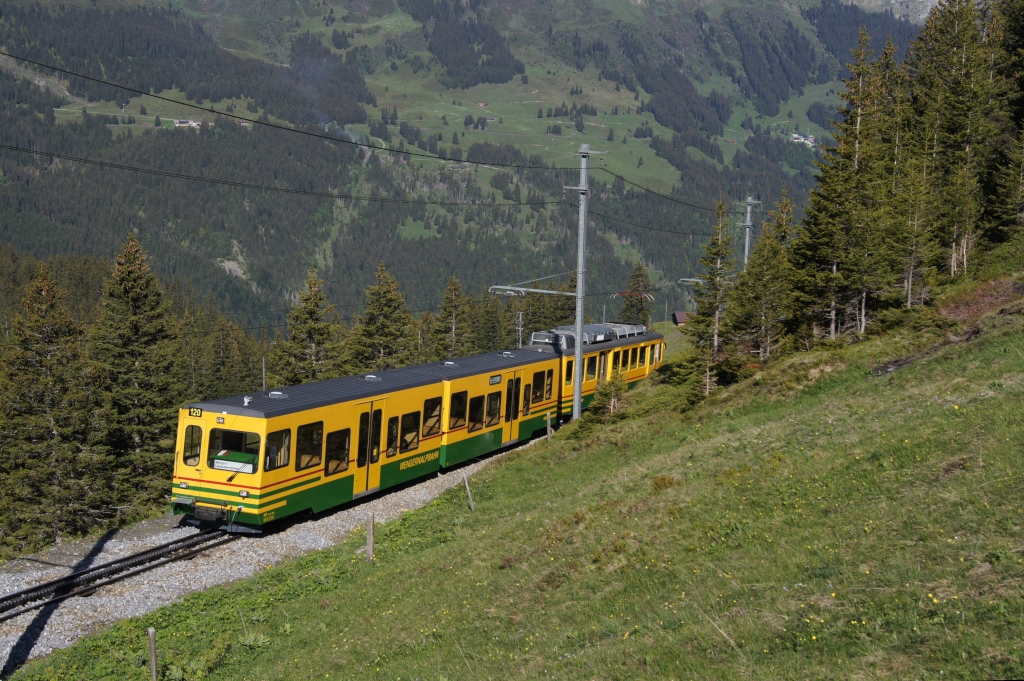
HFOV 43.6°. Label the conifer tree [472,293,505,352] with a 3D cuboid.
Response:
[{"bbox_3d":[-1.239,0.568,64.049,2.400,6.200,2.400,5,11,20],"label":"conifer tree"}]

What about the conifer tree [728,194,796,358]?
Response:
[{"bbox_3d":[11.987,-2.950,59.816,3.300,7.730,3.300,5,11,20],"label":"conifer tree"}]

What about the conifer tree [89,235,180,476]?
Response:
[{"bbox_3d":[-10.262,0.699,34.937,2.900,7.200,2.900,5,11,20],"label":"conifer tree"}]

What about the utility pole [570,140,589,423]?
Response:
[{"bbox_3d":[2.477,-1.968,45.912,0.310,10.030,0.310,5,11,20],"label":"utility pole"}]

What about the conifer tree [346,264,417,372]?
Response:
[{"bbox_3d":[-5.024,0.517,49.429,3.300,7.100,3.300,5,11,20],"label":"conifer tree"}]

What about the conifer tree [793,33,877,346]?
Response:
[{"bbox_3d":[15.018,-6.689,55.820,4.000,13.330,4.000,5,11,20],"label":"conifer tree"}]

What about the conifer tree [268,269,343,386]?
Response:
[{"bbox_3d":[-6.977,0.868,44.602,3.100,6.800,3.100,5,11,20],"label":"conifer tree"}]

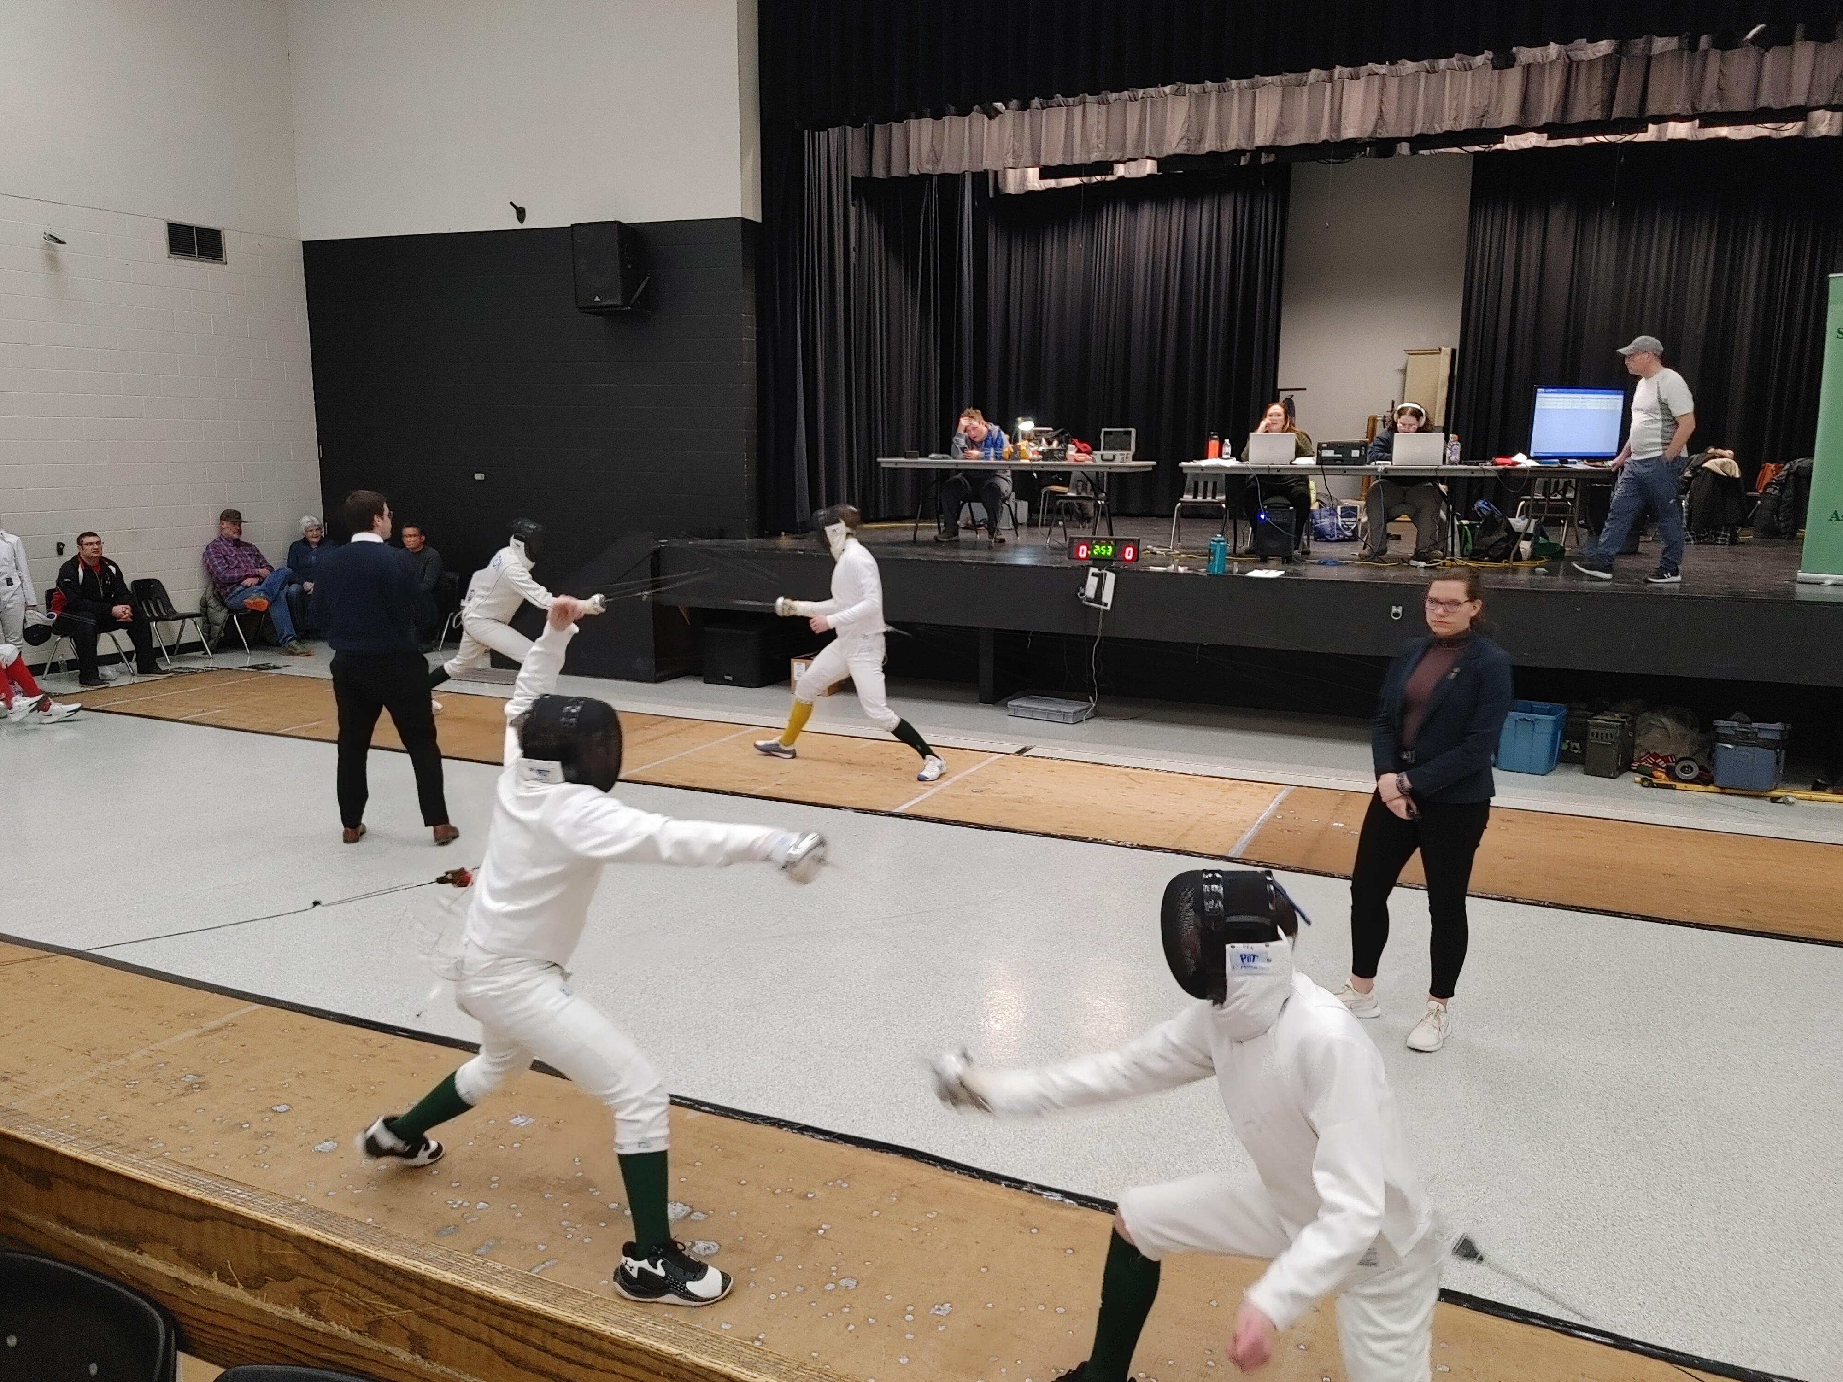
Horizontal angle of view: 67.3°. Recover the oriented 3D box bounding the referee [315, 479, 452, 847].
[{"bbox_3d":[-2.800,-0.116,7.269,0.600,1.860,0.430,2,10,10],"label":"referee"}]

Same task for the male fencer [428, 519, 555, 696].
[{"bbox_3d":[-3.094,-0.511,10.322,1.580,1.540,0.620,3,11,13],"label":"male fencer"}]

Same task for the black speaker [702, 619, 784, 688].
[{"bbox_3d":[-1.542,-0.332,12.352,0.560,0.490,0.560,5,11,25],"label":"black speaker"}]

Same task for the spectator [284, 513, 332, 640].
[{"bbox_3d":[-6.282,-1.137,14.305,0.820,1.270,0.550,11,14,43],"label":"spectator"}]

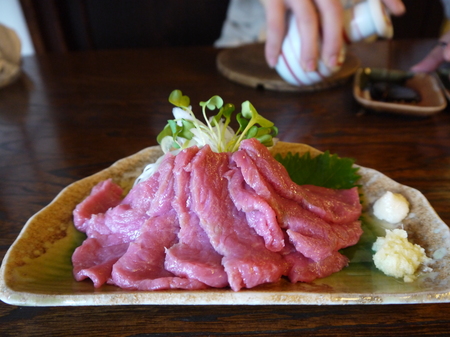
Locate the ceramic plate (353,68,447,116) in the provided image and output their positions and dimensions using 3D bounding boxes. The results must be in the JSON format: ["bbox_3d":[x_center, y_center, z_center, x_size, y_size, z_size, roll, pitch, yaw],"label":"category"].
[{"bbox_3d":[0.183,-0.078,0.388,0.086,0.021,0.093,11,37,15],"label":"ceramic plate"}]

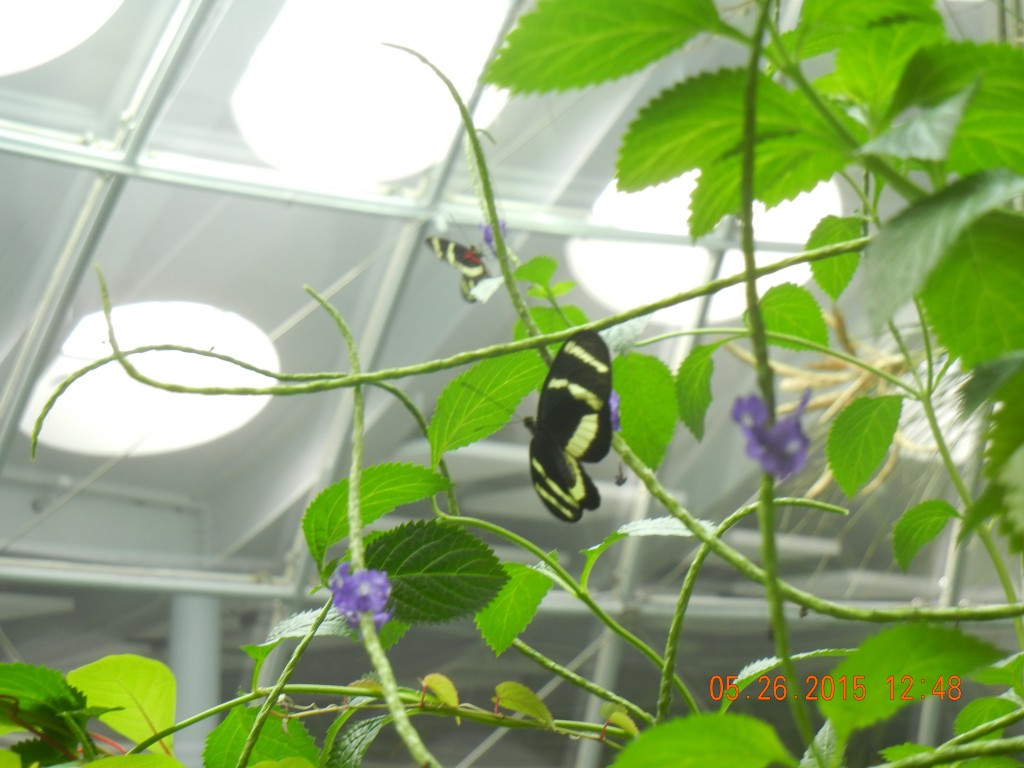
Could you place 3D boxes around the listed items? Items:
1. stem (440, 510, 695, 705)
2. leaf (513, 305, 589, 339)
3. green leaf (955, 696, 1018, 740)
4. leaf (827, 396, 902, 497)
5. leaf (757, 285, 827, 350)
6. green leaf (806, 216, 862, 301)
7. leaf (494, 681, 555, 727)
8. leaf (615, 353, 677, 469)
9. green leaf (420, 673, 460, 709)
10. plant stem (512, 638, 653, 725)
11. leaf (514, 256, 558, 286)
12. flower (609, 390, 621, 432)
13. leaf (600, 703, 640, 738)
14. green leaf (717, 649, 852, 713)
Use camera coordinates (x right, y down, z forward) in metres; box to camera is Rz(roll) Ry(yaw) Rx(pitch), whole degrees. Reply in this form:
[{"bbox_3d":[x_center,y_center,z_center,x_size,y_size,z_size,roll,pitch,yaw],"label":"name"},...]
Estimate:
[{"bbox_3d":[0.022,0.083,1.130,0.119,0.017,0.020,37,0,0],"label":"stem"},{"bbox_3d":[0.015,-0.022,1.190,0.031,0.021,0.015,-2,-20,0],"label":"leaf"},{"bbox_3d":[0.181,0.128,1.150,0.025,0.018,0.022,-1,-13,0],"label":"green leaf"},{"bbox_3d":[0.134,0.024,1.150,0.025,0.043,0.012,27,-9,-5],"label":"leaf"},{"bbox_3d":[0.106,-0.026,1.160,0.032,0.026,0.018,-3,-13,6],"label":"leaf"},{"bbox_3d":[0.125,-0.049,1.170,0.022,0.033,0.012,6,-12,-6],"label":"green leaf"},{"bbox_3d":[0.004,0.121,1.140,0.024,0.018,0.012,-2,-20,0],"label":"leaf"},{"bbox_3d":[0.050,0.010,1.170,0.029,0.046,0.014,-2,-20,0],"label":"leaf"},{"bbox_3d":[-0.027,0.116,1.140,0.015,0.014,0.010,-2,-20,0],"label":"green leaf"},{"bbox_3d":[0.027,0.112,1.140,0.063,0.006,0.007,30,0,0],"label":"plant stem"},{"bbox_3d":[0.010,-0.044,1.190,0.017,0.013,0.012,-2,-20,0],"label":"leaf"},{"bbox_3d":[0.034,0.010,1.100,0.013,0.015,0.013,7,-15,-30],"label":"flower"},{"bbox_3d":[0.040,0.125,1.120,0.015,0.013,0.010,2,-14,-11],"label":"leaf"},{"bbox_3d":[0.103,0.110,1.120,0.051,0.024,0.028,-3,-13,6],"label":"green leaf"}]

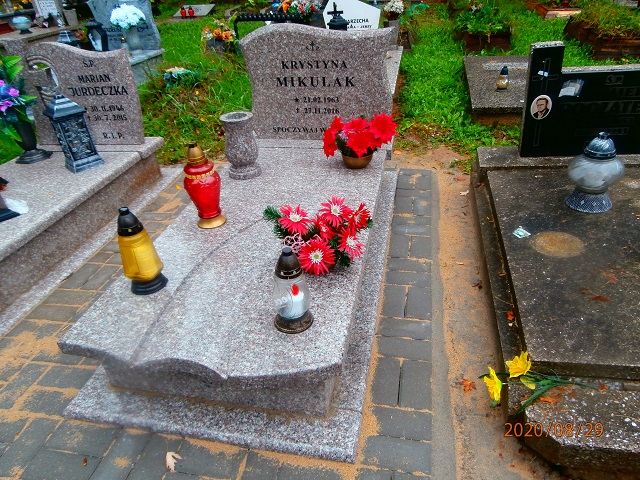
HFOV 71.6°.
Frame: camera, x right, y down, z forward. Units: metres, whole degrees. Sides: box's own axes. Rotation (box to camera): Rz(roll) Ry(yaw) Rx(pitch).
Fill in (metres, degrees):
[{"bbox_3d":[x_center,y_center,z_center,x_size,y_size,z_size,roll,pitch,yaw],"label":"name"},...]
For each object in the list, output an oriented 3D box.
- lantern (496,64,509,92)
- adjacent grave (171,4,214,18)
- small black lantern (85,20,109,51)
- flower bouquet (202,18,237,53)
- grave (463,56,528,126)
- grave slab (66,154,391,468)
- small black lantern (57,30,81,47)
[{"bbox_3d":[1.486,-1.308,3.581,0.100,0.210,0.100,3,34,12],"label":"lantern"},{"bbox_3d":[-3.055,-5.574,10.800,0.760,0.240,0.500,3,34,12],"label":"adjacent grave"},{"bbox_3d":[-2.642,-2.399,5.327,0.190,0.470,0.190,3,34,12],"label":"small black lantern"},{"bbox_3d":[-1.441,-2.897,6.300,0.450,0.420,0.360,3,34,12],"label":"flower bouquet"},{"bbox_3d":[1.745,-1.410,4.025,0.810,0.160,1.800,3,34,12],"label":"grave"},{"bbox_3d":[-0.196,0.025,1.947,0.940,0.310,1.665,3,34,12],"label":"grave slab"},{"bbox_3d":[-2.580,-1.944,4.614,0.220,0.420,0.220,3,34,12],"label":"small black lantern"}]

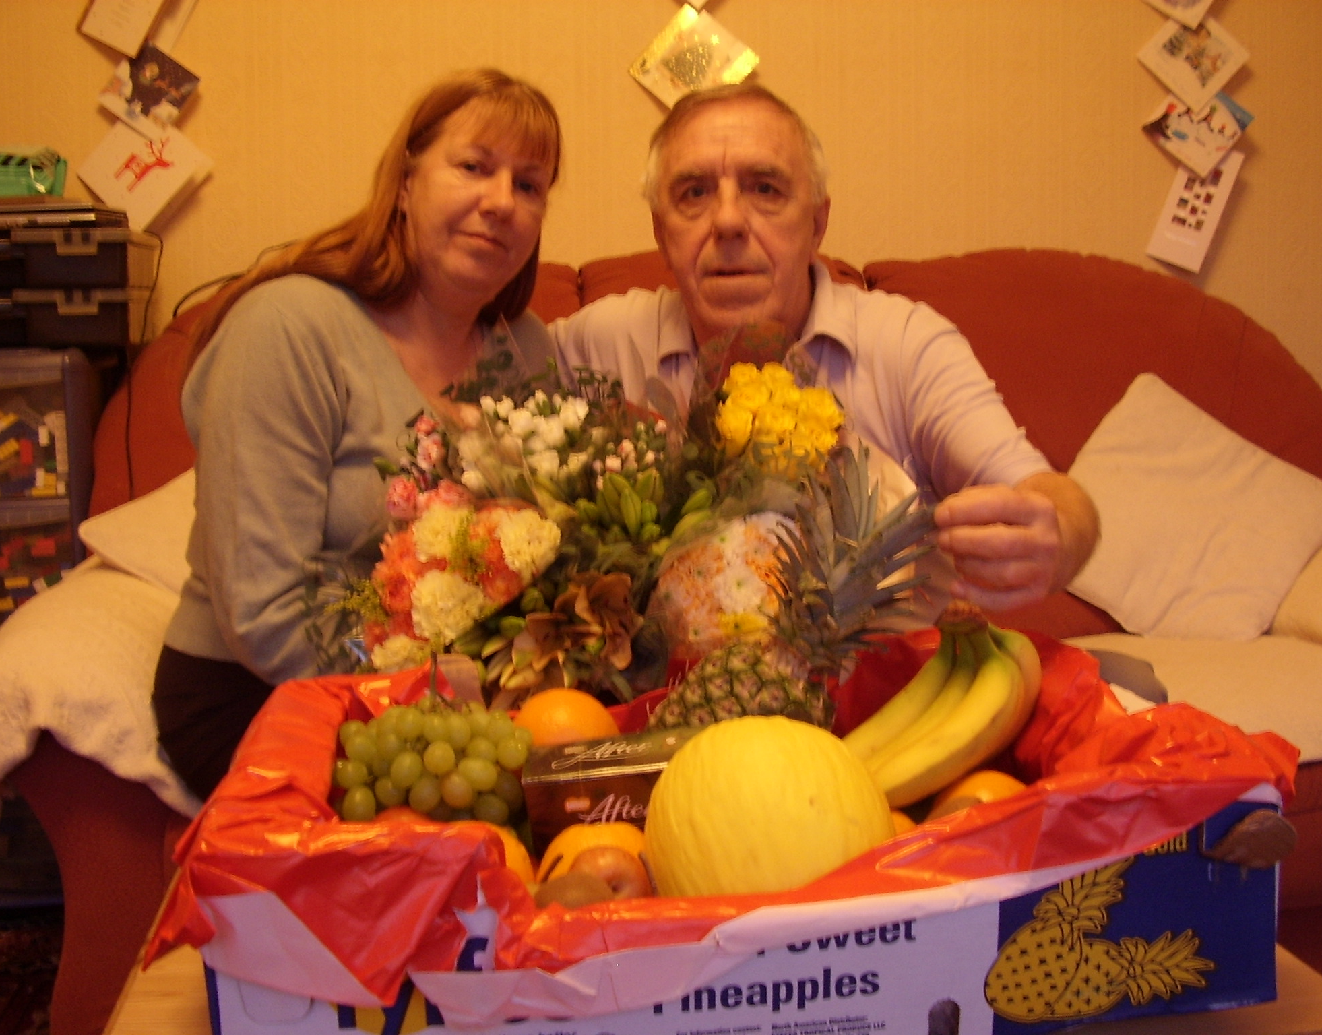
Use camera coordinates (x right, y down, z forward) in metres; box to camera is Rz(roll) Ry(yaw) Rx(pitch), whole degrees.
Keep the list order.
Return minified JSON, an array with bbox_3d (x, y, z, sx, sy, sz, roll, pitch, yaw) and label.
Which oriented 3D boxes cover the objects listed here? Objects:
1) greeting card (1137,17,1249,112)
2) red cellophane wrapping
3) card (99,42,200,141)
[{"bbox_3d":[0.905,-0.784,2.030,0.139,0.133,0.020,42,1,-7],"label":"greeting card"},{"bbox_3d":[0.042,0.199,0.852,0.640,0.150,0.430,-2,6,-10],"label":"red cellophane wrapping"},{"bbox_3d":[-0.814,-0.677,1.900,0.121,0.119,0.020,41,1,-7],"label":"card"}]

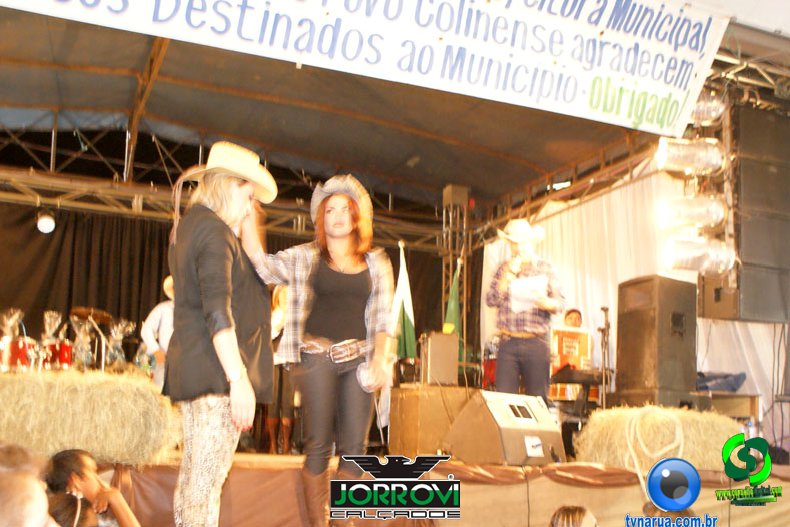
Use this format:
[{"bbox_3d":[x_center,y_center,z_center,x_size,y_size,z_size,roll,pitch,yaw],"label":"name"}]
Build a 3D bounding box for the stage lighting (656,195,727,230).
[{"bbox_3d":[1.909,-0.328,5.500,0.400,0.230,0.220,2,-9,2],"label":"stage lighting"}]

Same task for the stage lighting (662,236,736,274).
[{"bbox_3d":[1.945,-0.051,5.450,0.400,0.230,0.220,2,-9,2],"label":"stage lighting"}]

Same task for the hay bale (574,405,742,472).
[{"bbox_3d":[1.693,1.118,5.500,0.950,0.410,0.460,5,-9,-17],"label":"hay bale"}]

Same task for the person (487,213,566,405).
[{"bbox_3d":[1.022,0.571,6.700,0.600,1.830,0.450,1,-9,6],"label":"person"}]

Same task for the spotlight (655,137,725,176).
[{"bbox_3d":[1.896,-0.688,5.500,0.400,0.230,0.220,2,-9,2],"label":"spotlight"}]

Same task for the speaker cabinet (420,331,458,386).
[{"bbox_3d":[0.334,0.712,6.350,0.240,0.390,0.240,4,-9,-11],"label":"speaker cabinet"}]

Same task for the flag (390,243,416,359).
[{"bbox_3d":[0.089,0.389,9.000,0.280,1.200,0.240,4,-9,-11],"label":"flag"}]

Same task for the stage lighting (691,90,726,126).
[{"bbox_3d":[1.957,-0.996,5.500,0.380,0.230,0.220,1,-9,6],"label":"stage lighting"}]

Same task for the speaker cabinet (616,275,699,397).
[{"bbox_3d":[2.108,0.590,6.880,0.489,0.880,0.401,8,-11,-34],"label":"speaker cabinet"}]

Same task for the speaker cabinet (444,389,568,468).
[{"bbox_3d":[0.760,1.082,5.652,0.570,0.435,0.500,9,-12,-38],"label":"speaker cabinet"}]

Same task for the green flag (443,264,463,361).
[{"bbox_3d":[0.663,0.589,9.700,0.260,1.200,0.220,4,-9,-11],"label":"green flag"}]

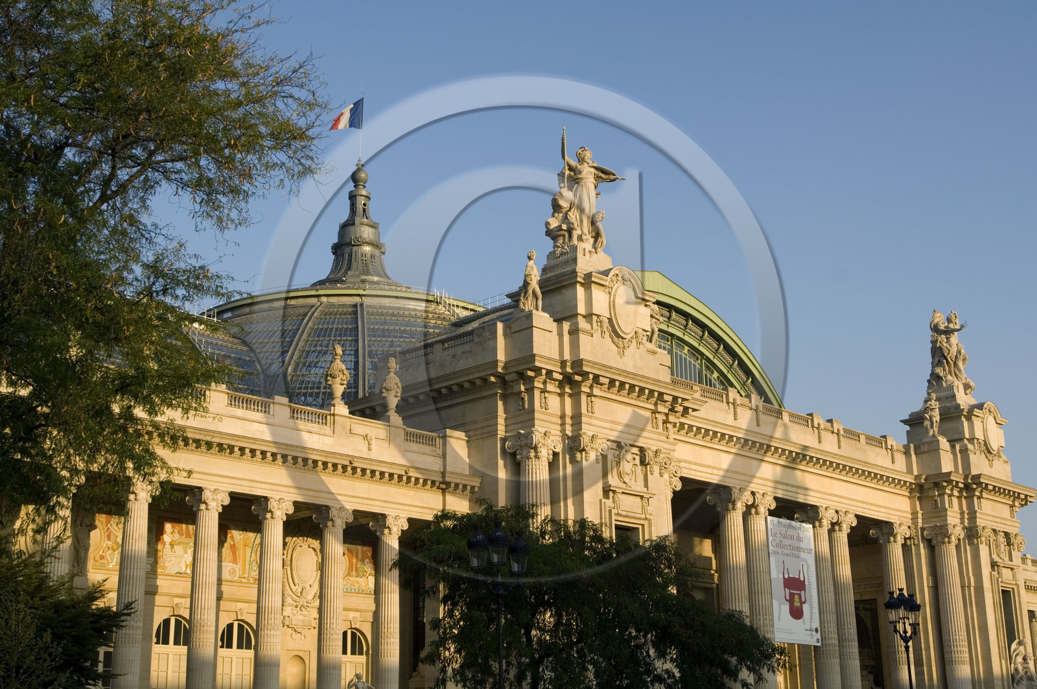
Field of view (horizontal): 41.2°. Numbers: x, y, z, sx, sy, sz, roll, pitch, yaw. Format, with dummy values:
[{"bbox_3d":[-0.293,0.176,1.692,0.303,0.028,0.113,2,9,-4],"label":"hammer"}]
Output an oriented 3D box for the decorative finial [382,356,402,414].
[{"bbox_3d":[-6.959,2.291,75.921,1.150,3.100,1.150,-1,-17,0],"label":"decorative finial"}]

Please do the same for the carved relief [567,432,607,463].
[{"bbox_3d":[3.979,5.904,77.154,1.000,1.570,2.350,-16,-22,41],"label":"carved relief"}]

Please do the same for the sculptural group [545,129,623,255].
[{"bbox_3d":[4.160,-9.269,85.836,3.100,7.500,4.500,-16,-22,41],"label":"sculptural group"}]

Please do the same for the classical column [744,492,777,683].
[{"bbox_3d":[16.379,18.213,93.697,2.350,16.040,2.350,-16,-22,41],"label":"classical column"}]

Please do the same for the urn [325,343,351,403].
[{"bbox_3d":[-8.706,1.541,66.614,1.170,3.042,1.170,-1,-17,0],"label":"urn"}]

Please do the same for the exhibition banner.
[{"bbox_3d":[17.505,15.060,87.507,0.050,7.753,5.164,-16,-22,41],"label":"exhibition banner"}]

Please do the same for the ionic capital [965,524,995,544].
[{"bbox_3d":[33.274,13.667,99.316,1.248,1.466,2.106,-16,-22,41],"label":"ionic capital"}]

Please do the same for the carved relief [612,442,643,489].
[{"bbox_3d":[6.142,6.913,79.044,0.450,2.500,2.400,-16,-22,41],"label":"carved relief"}]

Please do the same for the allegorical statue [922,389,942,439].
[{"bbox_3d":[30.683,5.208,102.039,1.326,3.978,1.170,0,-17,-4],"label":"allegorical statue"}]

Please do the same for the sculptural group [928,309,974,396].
[{"bbox_3d":[33.451,0.762,106.919,2.418,6.786,2.964,-16,-22,41],"label":"sculptural group"}]

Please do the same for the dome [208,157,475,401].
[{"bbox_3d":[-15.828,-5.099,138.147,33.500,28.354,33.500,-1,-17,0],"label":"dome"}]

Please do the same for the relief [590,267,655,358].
[{"bbox_3d":[6.253,-1.863,80.728,0.750,5.300,5.100,-16,-22,41],"label":"relief"}]

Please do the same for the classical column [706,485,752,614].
[{"bbox_3d":[14.450,17.662,91.755,2.350,16.040,2.350,-16,-22,41],"label":"classical column"}]

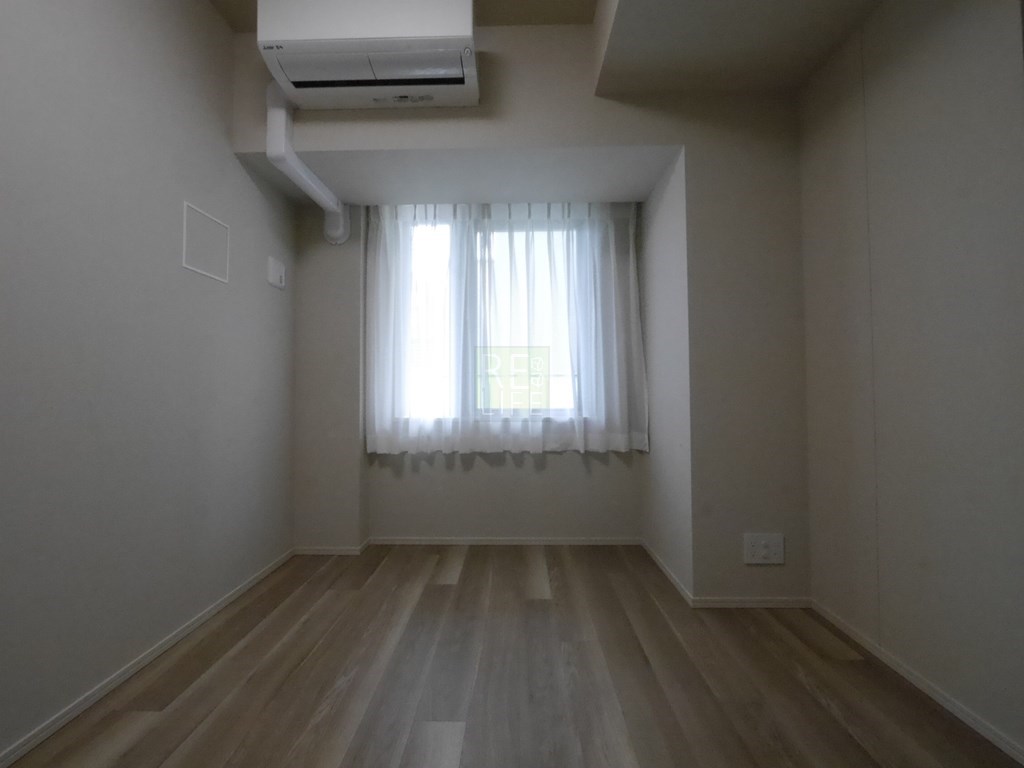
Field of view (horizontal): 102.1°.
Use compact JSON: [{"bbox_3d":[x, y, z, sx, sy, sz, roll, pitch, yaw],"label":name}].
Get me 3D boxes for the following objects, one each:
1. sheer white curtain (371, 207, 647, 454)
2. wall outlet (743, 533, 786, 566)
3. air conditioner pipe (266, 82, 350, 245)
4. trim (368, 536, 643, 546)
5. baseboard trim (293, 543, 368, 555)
[{"bbox_3d":[-0.029,-0.303,2.294,1.545,1.370,0.090,0,-1,1],"label":"sheer white curtain"},{"bbox_3d":[1.024,0.668,1.681,0.158,0.121,0.011,0,-1,1],"label":"wall outlet"},{"bbox_3d":[-0.962,-0.999,1.985,0.135,0.460,0.607,0,-1,1],"label":"air conditioner pipe"},{"bbox_3d":[-0.041,0.909,2.386,1.568,0.043,0.015,0,-1,1],"label":"trim"},{"bbox_3d":[-0.997,0.913,2.248,0.371,0.043,0.015,0,-1,1],"label":"baseboard trim"}]

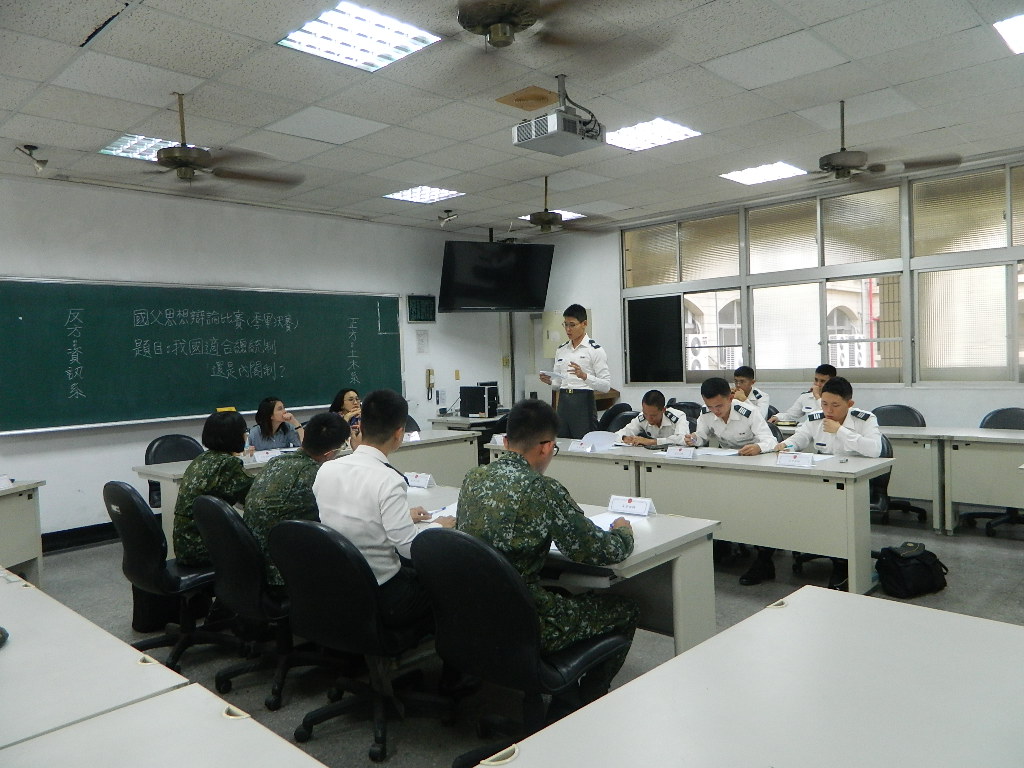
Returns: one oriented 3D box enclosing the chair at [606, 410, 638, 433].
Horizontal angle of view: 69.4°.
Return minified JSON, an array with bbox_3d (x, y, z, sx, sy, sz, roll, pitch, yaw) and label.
[{"bbox_3d":[0.949,0.732,6.711,0.600,0.910,0.620,1,3,44],"label":"chair"}]

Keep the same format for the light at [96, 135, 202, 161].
[{"bbox_3d":[-2.497,-1.668,5.231,0.600,0.060,0.600,1,3,44],"label":"light"}]

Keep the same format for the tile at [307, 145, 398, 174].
[{"bbox_3d":[-1.199,-1.703,5.632,0.604,0.020,0.604,0,3,44],"label":"tile"}]

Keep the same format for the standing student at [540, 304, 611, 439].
[{"bbox_3d":[0.544,0.228,6.514,0.520,1.858,0.460,-1,3,36],"label":"standing student"}]

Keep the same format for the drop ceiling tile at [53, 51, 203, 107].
[{"bbox_3d":[-1.997,-1.579,3.848,0.600,0.020,0.600,0,4,44],"label":"drop ceiling tile"}]

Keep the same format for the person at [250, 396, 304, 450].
[{"bbox_3d":[-1.989,0.688,6.334,0.750,1.170,0.500,0,3,35],"label":"person"}]

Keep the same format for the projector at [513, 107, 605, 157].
[{"bbox_3d":[0.249,-1.350,3.986,0.315,0.130,0.395,0,4,44],"label":"projector"}]

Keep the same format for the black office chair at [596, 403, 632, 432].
[{"bbox_3d":[0.845,0.671,6.724,0.600,0.940,0.600,-3,3,-20],"label":"black office chair"}]

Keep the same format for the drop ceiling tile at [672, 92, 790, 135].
[{"bbox_3d":[1.386,-1.768,4.822,0.604,0.020,0.604,0,3,44],"label":"drop ceiling tile"}]

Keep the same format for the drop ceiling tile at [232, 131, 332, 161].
[{"bbox_3d":[-1.633,-1.683,5.237,0.600,0.020,0.600,1,3,44],"label":"drop ceiling tile"}]

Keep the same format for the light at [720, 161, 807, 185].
[{"bbox_3d":[2.230,-1.872,6.558,0.600,0.060,0.600,1,3,44],"label":"light"}]

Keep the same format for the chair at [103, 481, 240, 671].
[{"bbox_3d":[-1.637,0.901,3.668,0.600,0.903,0.630,0,3,44],"label":"chair"}]

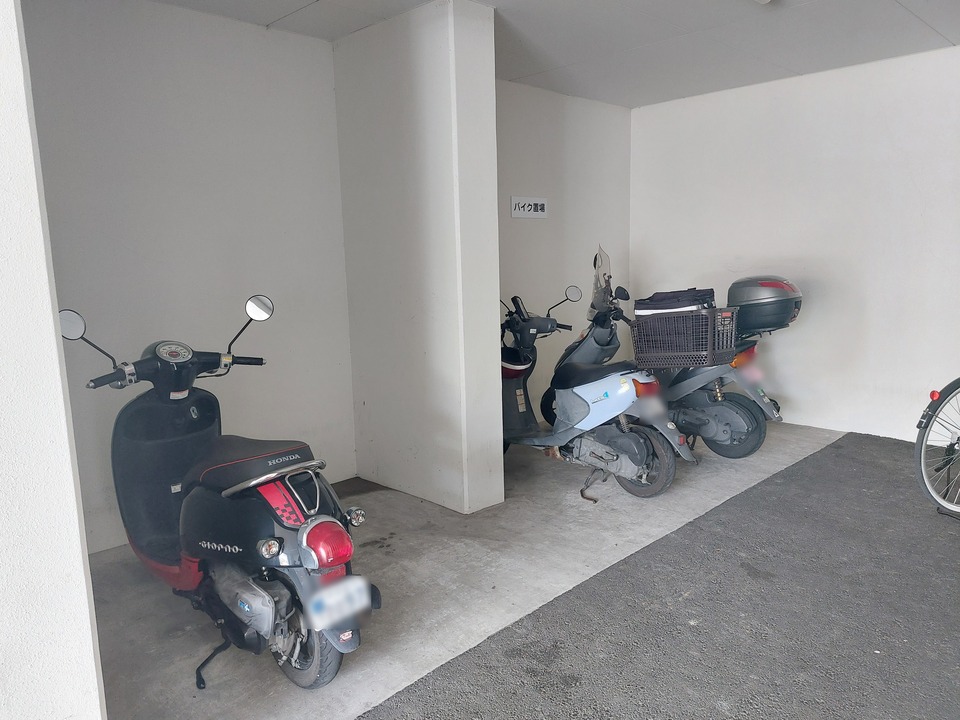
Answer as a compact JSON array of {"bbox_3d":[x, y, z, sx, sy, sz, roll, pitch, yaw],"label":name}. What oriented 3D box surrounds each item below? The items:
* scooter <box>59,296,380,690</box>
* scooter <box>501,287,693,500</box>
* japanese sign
[{"bbox_3d":[-0.967,0.405,2.425,0.790,1.210,1.660,-10,12,-43],"label":"scooter"},{"bbox_3d":[0.541,0.149,4.011,0.720,1.156,1.670,-10,12,-43],"label":"scooter"},{"bbox_3d":[0.394,-1.164,5.095,0.410,0.155,0.020,-10,12,-43],"label":"japanese sign"}]

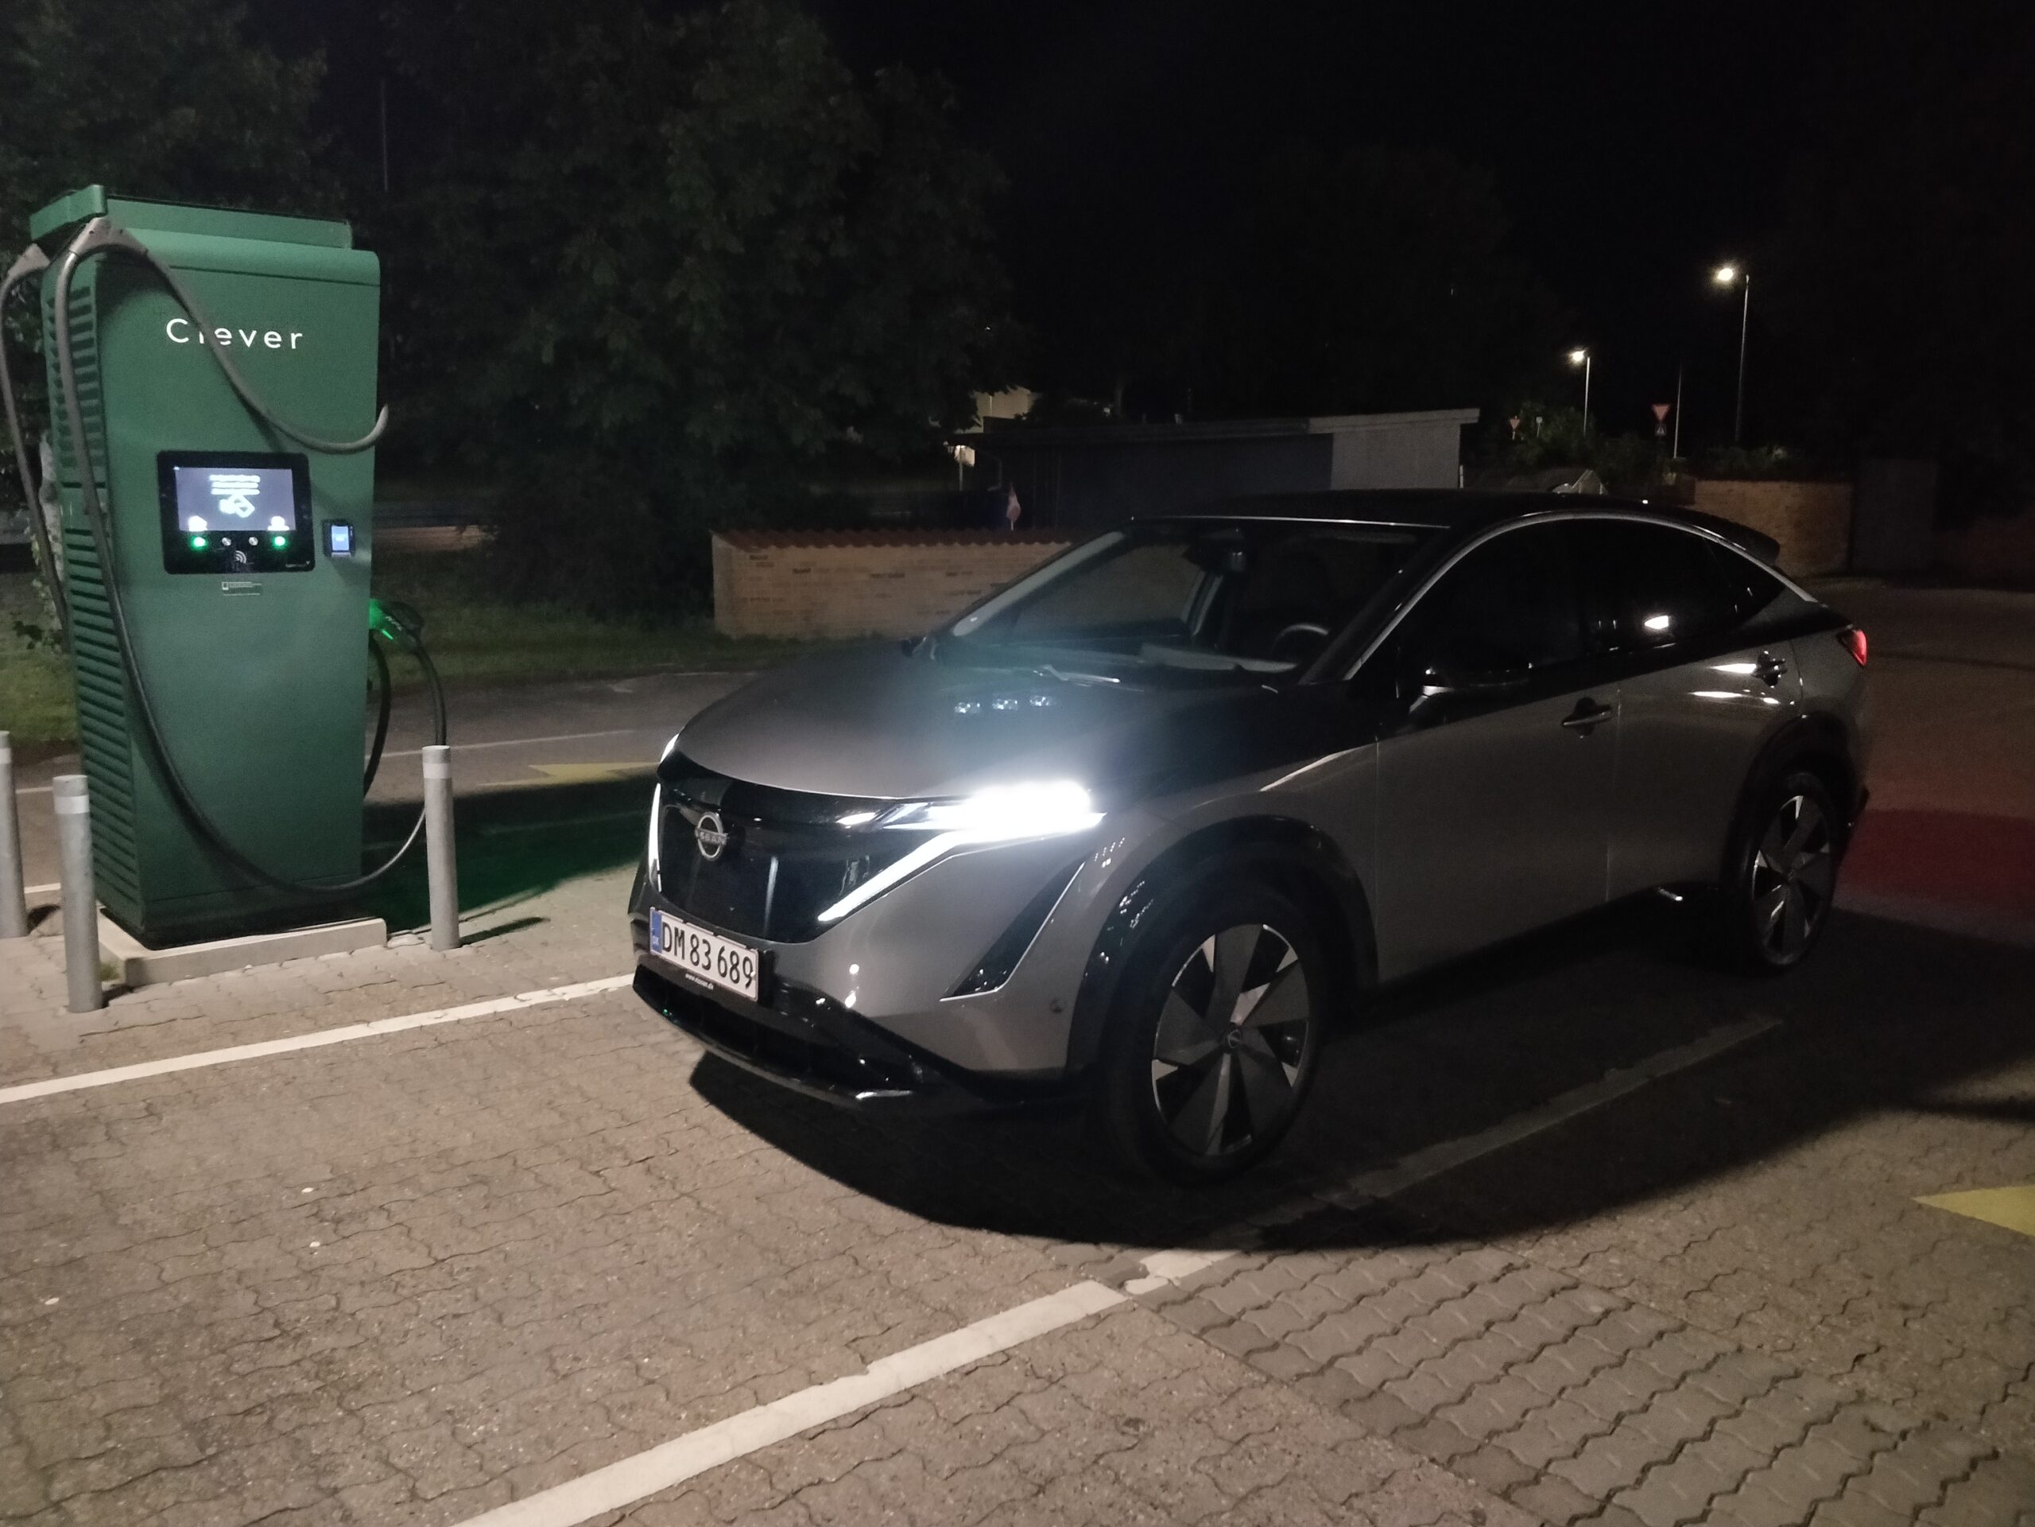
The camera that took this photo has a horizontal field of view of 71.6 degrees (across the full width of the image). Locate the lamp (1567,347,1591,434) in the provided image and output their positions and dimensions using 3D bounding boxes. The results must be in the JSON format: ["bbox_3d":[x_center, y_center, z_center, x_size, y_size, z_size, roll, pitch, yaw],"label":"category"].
[{"bbox_3d":[31.865,-19.876,80.000,1.000,7.200,0.350,-2,8,-17],"label":"lamp"}]

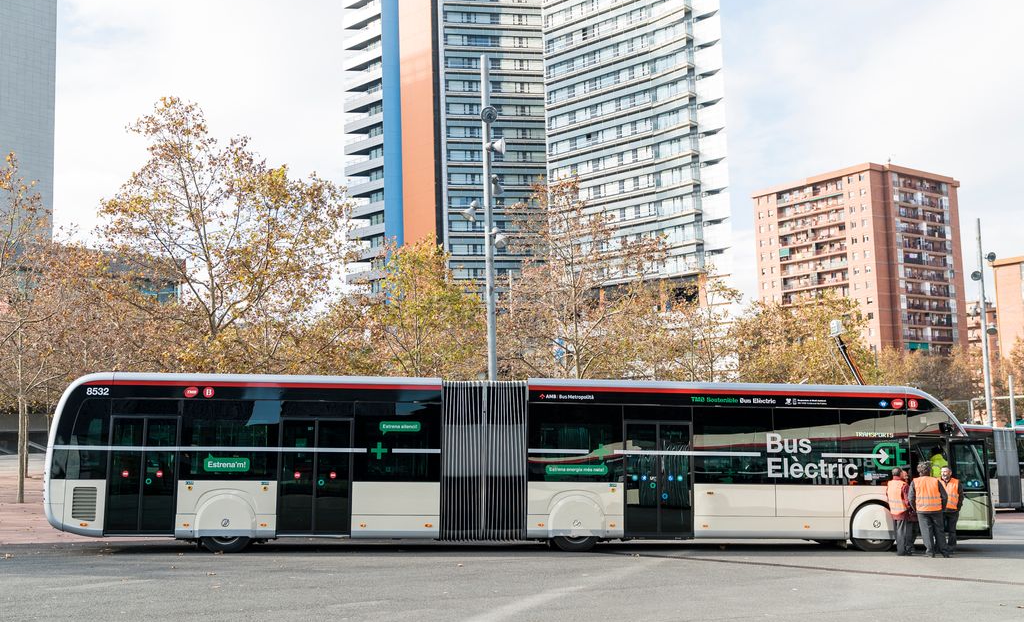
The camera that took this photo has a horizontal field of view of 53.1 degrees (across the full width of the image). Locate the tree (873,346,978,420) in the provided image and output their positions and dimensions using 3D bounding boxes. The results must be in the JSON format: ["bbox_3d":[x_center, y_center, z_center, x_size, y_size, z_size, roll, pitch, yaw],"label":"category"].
[{"bbox_3d":[29.259,7.048,72.493,7.500,9.260,6.750,-2,-6,0],"label":"tree"}]

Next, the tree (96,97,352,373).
[{"bbox_3d":[-8.890,-0.421,31.679,7.920,12.740,7.120,-2,-6,0],"label":"tree"}]

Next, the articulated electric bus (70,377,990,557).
[{"bbox_3d":[0.410,3.088,21.063,18.690,3.360,2.550,1,-7,-5],"label":"articulated electric bus"}]

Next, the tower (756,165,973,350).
[{"bbox_3d":[70.394,-0.910,205.315,29.860,48.230,27.700,3,-8,-36],"label":"tower"}]

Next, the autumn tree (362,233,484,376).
[{"bbox_3d":[-3.135,1.922,35.491,4.500,9.220,4.280,-2,-6,0],"label":"autumn tree"}]

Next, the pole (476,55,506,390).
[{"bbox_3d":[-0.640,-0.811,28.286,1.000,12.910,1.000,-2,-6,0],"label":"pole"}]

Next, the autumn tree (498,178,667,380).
[{"bbox_3d":[2.340,0.926,33.071,5.420,10.710,5.150,-2,-6,0],"label":"autumn tree"}]

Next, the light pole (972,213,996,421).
[{"bbox_3d":[21.799,2.021,47.174,1.000,12.670,1.000,-2,-6,0],"label":"light pole"}]

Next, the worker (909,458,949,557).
[{"bbox_3d":[8.050,3.831,19.827,0.700,1.780,0.480,-4,-7,20],"label":"worker"}]

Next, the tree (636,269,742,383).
[{"bbox_3d":[7.363,2.934,42.495,4.730,9.360,4.490,-2,-6,0],"label":"tree"}]

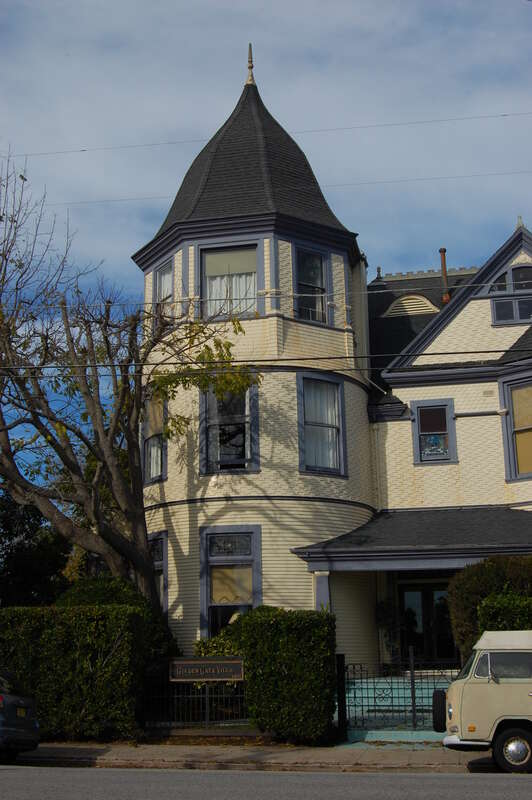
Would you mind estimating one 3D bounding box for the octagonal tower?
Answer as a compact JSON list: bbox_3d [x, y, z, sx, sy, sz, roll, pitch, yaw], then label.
[{"bbox_3d":[-0.255,-1.643,27.669,6.600,20.500,6.600,-4,-15,13],"label":"octagonal tower"}]

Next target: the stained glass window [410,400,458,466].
[{"bbox_3d":[4.671,0.876,25.945,1.200,1.840,0.160,-4,-15,13],"label":"stained glass window"}]

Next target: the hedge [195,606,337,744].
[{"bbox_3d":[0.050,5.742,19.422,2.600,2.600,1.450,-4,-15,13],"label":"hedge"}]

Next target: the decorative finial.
[{"bbox_3d":[-0.433,-10.847,30.135,0.280,1.580,0.280,-4,-15,13],"label":"decorative finial"}]

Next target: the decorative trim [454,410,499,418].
[{"bbox_3d":[5.853,0.386,25.773,1.200,0.130,0.100,-4,-15,13],"label":"decorative trim"}]

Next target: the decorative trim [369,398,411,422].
[{"bbox_3d":[3.454,0.236,26.290,1.150,0.700,0.400,-4,-15,13],"label":"decorative trim"}]

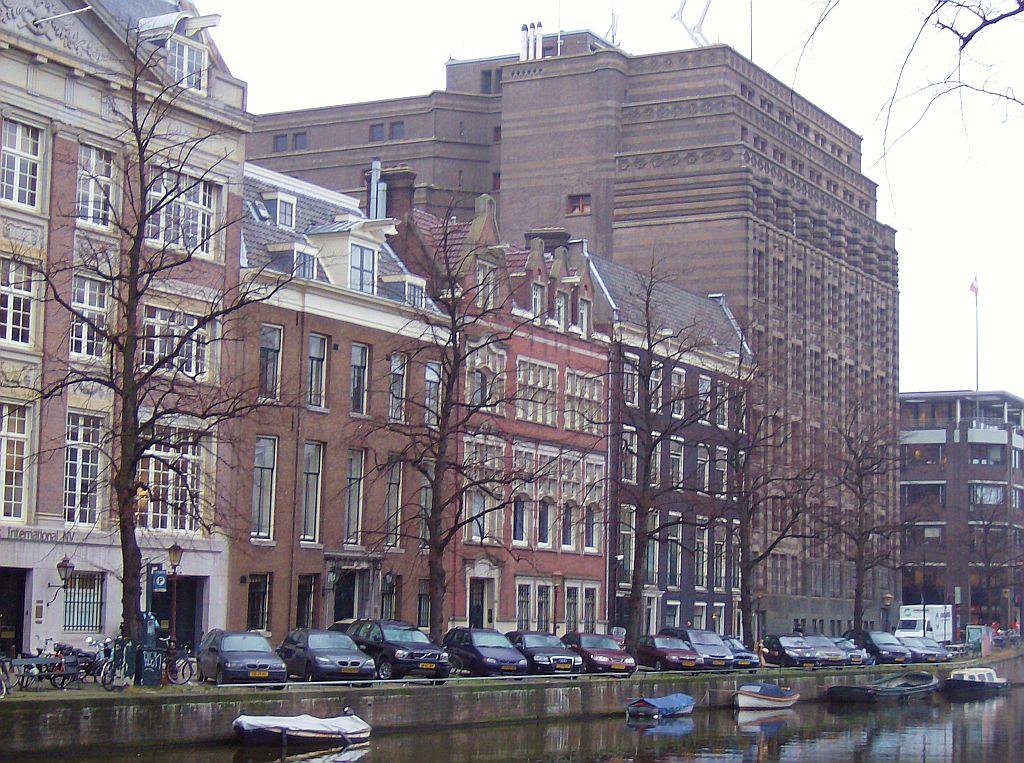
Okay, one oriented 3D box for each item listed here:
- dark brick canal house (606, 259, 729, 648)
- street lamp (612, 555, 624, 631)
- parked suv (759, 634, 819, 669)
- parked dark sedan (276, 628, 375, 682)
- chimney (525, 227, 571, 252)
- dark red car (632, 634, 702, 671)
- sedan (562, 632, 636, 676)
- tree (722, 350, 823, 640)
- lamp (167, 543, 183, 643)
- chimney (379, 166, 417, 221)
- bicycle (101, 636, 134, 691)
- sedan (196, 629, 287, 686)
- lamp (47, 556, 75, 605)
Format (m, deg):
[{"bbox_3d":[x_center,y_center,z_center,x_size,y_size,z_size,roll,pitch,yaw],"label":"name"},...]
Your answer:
[{"bbox_3d":[5.862,3.117,77.968,4.604,15.680,4.604,1,-7,0],"label":"dark brick canal house"},{"bbox_3d":[4.975,10.570,96.882,0.500,4.900,0.450,-2,-7,27],"label":"street lamp"},{"bbox_3d":[12.245,12.095,92.434,1.740,1.460,4.300,3,-7,-11],"label":"parked suv"},{"bbox_3d":[-5.248,7.701,57.947,1.850,1.471,4.840,4,-7,-21],"label":"parked dark sedan"},{"bbox_3d":[1.601,-6.292,93.186,1.950,1.400,0.750,-3,-8,29],"label":"chimney"},{"bbox_3d":[5.853,10.581,80.302,1.720,1.420,4.350,3,-7,-18],"label":"dark red car"},{"bbox_3d":[3.035,9.899,74.947,1.750,1.430,4.500,3,-7,-13],"label":"sedan"},{"bbox_3d":[10.611,5.277,84.474,4.300,12.870,4.300,1,-7,0],"label":"tree"},{"bbox_3d":[-8.906,6.118,54.444,0.420,3.710,0.420,-3,-8,30],"label":"lamp"},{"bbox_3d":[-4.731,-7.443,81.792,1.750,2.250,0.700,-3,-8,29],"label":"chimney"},{"bbox_3d":[-9.548,6.849,50.000,0.600,1.170,1.750,5,-7,-28],"label":"bicycle"},{"bbox_3d":[-7.226,7.418,55.306,1.770,1.430,4.450,3,-7,-17],"label":"sedan"},{"bbox_3d":[-13.196,5.806,60.452,0.928,1.453,0.517,-2,-7,28],"label":"lamp"}]

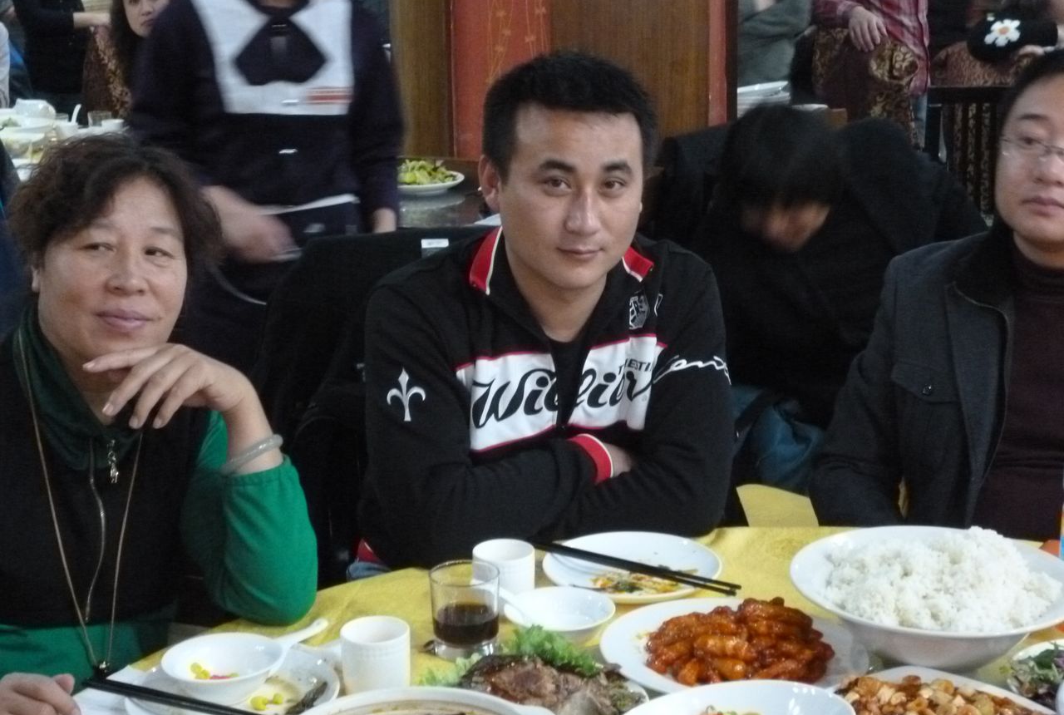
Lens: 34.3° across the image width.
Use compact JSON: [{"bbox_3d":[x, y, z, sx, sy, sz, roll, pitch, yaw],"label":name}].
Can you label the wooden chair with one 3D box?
[{"bbox_3d":[1.047,-0.033,3.485,0.450,0.970,0.520,0,16,4],"label":"wooden chair"}]

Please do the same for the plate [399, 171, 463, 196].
[{"bbox_3d":[-0.261,-0.381,3.784,0.228,0.028,0.228,-1,15,0],"label":"plate"}]

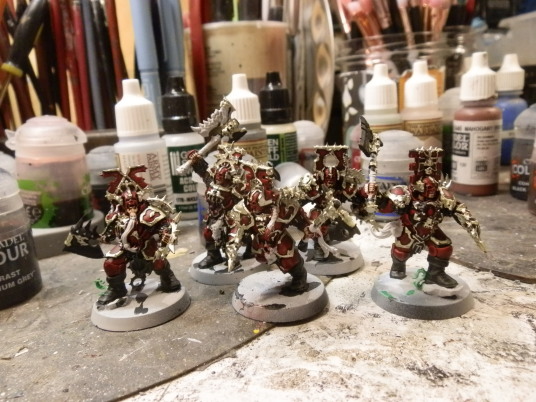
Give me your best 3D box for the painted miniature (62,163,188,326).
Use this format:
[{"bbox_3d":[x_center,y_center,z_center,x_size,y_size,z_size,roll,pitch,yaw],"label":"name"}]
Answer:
[{"bbox_3d":[-0.045,0.013,0.140,0.036,0.048,0.035,-5,16,0],"label":"painted miniature"}]

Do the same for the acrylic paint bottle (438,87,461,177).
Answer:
[{"bbox_3d":[0.126,-0.045,0.279,0.033,0.056,0.034,2,16,24],"label":"acrylic paint bottle"}]

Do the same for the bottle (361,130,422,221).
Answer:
[{"bbox_3d":[0.062,-0.014,0.216,0.029,0.041,0.029,0,17,14],"label":"bottle"}]

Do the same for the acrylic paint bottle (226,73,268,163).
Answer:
[{"bbox_3d":[-0.013,-0.035,0.252,0.024,0.074,0.024,-6,16,-5],"label":"acrylic paint bottle"}]

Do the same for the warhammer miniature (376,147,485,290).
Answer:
[{"bbox_3d":[0.046,0.003,0.133,0.038,0.058,0.034,-4,16,3],"label":"warhammer miniature"}]

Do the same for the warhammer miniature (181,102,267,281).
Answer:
[{"bbox_3d":[-0.017,-0.005,0.163,0.034,0.065,0.035,4,18,28],"label":"warhammer miniature"}]

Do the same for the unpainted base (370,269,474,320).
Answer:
[{"bbox_3d":[0.050,0.029,0.142,0.032,0.004,0.032,-1,15,19],"label":"unpainted base"}]

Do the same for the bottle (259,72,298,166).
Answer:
[{"bbox_3d":[0.006,-0.037,0.255,0.024,0.073,0.024,4,18,29],"label":"bottle"}]

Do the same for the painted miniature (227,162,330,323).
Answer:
[{"bbox_3d":[0.002,0.010,0.139,0.034,0.046,0.036,6,19,32],"label":"painted miniature"}]

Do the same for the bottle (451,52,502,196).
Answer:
[{"bbox_3d":[0.119,-0.044,0.248,0.025,0.077,0.025,-9,15,-18],"label":"bottle"}]

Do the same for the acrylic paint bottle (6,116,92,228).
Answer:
[{"bbox_3d":[-0.111,-0.016,0.220,0.037,0.053,0.033,-11,15,-31],"label":"acrylic paint bottle"}]

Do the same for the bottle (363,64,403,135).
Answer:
[{"bbox_3d":[0.074,-0.050,0.284,0.025,0.077,0.025,-1,15,15],"label":"bottle"}]

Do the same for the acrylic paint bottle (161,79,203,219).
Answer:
[{"bbox_3d":[-0.048,-0.030,0.247,0.025,0.077,0.025,-7,14,-10],"label":"acrylic paint bottle"}]

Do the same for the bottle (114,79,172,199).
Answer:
[{"bbox_3d":[-0.067,-0.025,0.230,0.025,0.077,0.025,-9,15,-15],"label":"bottle"}]

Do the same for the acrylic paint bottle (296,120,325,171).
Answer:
[{"bbox_3d":[0.027,-0.037,0.316,0.033,0.043,0.034,-3,14,5],"label":"acrylic paint bottle"}]

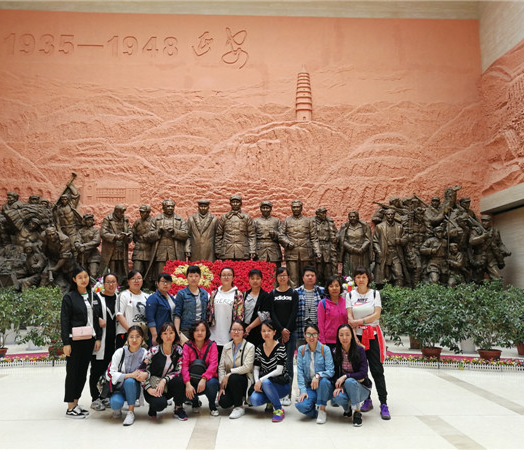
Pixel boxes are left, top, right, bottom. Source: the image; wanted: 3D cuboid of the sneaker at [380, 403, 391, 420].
[{"bbox_3d":[1.369,2.060,5.186,0.100,0.120,0.260,-1,-6,6],"label":"sneaker"}]

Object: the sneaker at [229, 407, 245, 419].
[{"bbox_3d":[-0.274,2.075,5.230,0.090,0.100,0.245,-3,-7,22],"label":"sneaker"}]

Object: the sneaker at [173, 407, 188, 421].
[{"bbox_3d":[-0.891,2.044,5.107,0.095,0.120,0.250,6,-9,-42],"label":"sneaker"}]

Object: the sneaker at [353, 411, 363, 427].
[{"bbox_3d":[0.996,2.019,4.928,0.095,0.125,0.250,-1,-7,8],"label":"sneaker"}]

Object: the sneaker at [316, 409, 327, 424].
[{"bbox_3d":[0.646,2.054,5.046,0.090,0.100,0.245,-1,-6,12],"label":"sneaker"}]

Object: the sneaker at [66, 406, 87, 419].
[{"bbox_3d":[-2.062,2.071,5.196,0.255,0.100,0.098,-5,-8,38],"label":"sneaker"}]

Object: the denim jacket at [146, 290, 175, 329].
[{"bbox_3d":[-1.241,1.097,5.835,0.440,0.560,0.300,3,-7,-28],"label":"denim jacket"}]

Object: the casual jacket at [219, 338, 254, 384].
[{"bbox_3d":[-0.294,1.577,5.387,0.420,0.530,0.400,-1,-7,11],"label":"casual jacket"}]

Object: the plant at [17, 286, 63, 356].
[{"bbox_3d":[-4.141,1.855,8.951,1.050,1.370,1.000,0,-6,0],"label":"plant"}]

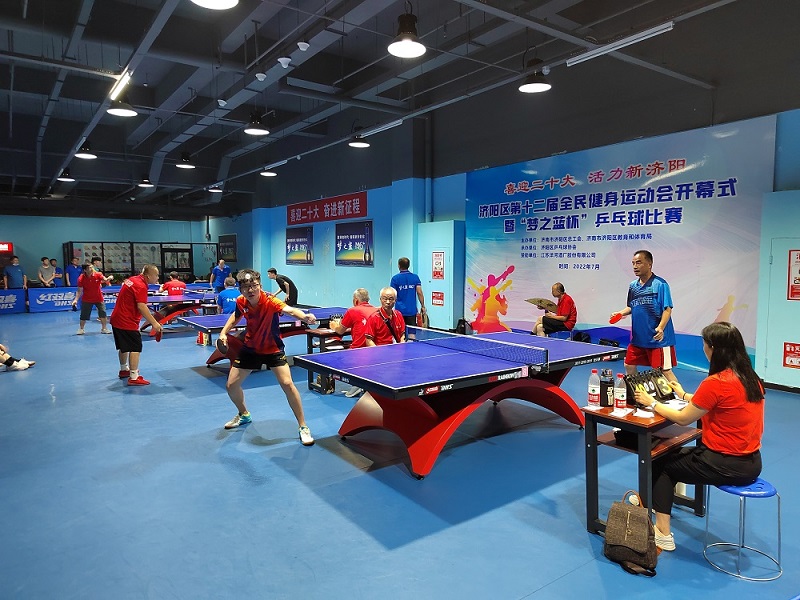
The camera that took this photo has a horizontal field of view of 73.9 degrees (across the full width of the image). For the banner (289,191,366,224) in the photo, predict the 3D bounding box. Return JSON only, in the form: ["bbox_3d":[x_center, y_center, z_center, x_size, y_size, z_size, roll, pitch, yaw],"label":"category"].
[{"bbox_3d":[-2.294,-2.658,15.786,0.050,0.660,4.550,-3,5,-38],"label":"banner"}]

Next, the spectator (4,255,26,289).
[{"bbox_3d":[-12.185,-0.485,16.800,0.580,1.750,0.340,-3,5,-35],"label":"spectator"}]

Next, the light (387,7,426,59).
[{"bbox_3d":[0.079,-2.869,5.681,0.420,0.380,0.420,0,4,0],"label":"light"}]

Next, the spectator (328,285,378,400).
[{"bbox_3d":[-0.452,0.513,6.300,0.550,1.280,0.800,-4,6,-40],"label":"spectator"}]

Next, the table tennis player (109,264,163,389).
[{"bbox_3d":[-3.540,0.302,7.140,0.660,1.570,0.600,-3,5,-33],"label":"table tennis player"}]

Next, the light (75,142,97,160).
[{"bbox_3d":[-6.829,-3.289,11.555,0.420,0.340,0.420,-3,5,-36],"label":"light"}]

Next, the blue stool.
[{"bbox_3d":[1.823,1.165,2.835,0.350,0.455,0.350,0,4,0],"label":"blue stool"}]

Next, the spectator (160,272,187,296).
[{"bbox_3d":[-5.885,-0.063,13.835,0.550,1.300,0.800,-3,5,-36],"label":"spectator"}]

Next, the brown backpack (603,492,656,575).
[{"bbox_3d":[1.243,1.226,2.842,0.255,0.330,0.190,2,5,29],"label":"brown backpack"}]

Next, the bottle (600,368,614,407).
[{"bbox_3d":[1.249,0.520,3.191,0.080,0.222,0.080,0,4,0],"label":"bottle"}]

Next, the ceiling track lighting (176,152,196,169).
[{"bbox_3d":[-5.152,-3.381,12.782,0.420,0.350,0.420,-3,5,-36],"label":"ceiling track lighting"}]

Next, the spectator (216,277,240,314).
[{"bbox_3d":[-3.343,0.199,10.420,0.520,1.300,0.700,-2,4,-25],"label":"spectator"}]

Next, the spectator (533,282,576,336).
[{"bbox_3d":[2.559,0.339,8.853,0.800,1.220,0.520,1,5,17],"label":"spectator"}]

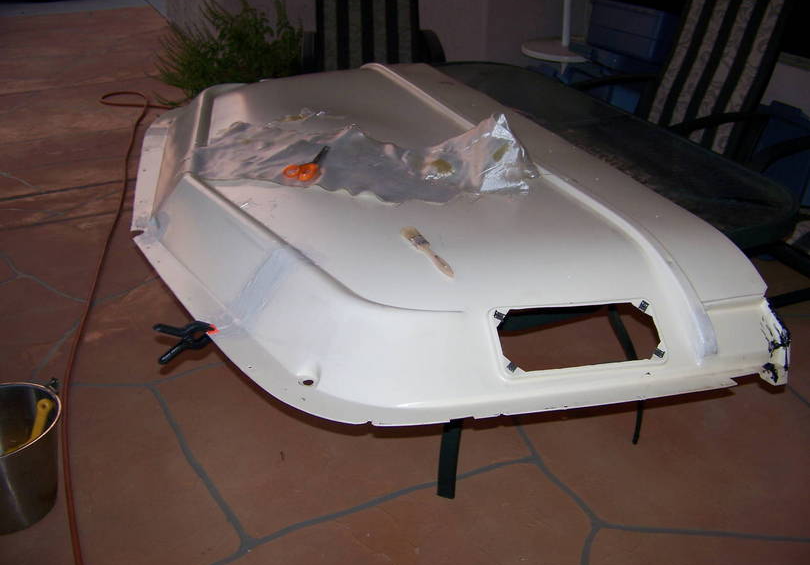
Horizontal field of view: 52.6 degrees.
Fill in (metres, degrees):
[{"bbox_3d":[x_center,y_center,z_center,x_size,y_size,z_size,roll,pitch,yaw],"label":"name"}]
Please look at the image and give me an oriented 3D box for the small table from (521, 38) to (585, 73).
[{"bbox_3d":[0.824,-0.971,4.271,0.450,0.500,0.450,-2,29,0],"label":"small table"}]

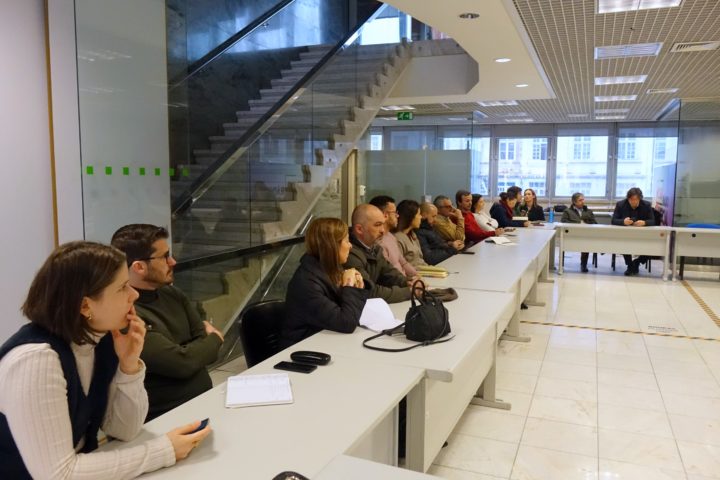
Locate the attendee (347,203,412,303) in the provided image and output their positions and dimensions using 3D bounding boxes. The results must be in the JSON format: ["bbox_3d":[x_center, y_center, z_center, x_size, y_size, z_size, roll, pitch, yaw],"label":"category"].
[{"bbox_3d":[0.025,0.425,3.499,0.800,1.280,0.550,3,7,22],"label":"attendee"}]

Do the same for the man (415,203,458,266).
[{"bbox_3d":[0.696,0.275,5.249,0.800,1.220,0.540,2,6,17],"label":"man"}]

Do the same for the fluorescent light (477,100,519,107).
[{"bbox_3d":[2.358,-2.344,9.890,0.600,0.070,0.600,3,7,22],"label":"fluorescent light"}]

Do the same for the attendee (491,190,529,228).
[{"bbox_3d":[2.089,-0.071,8.487,0.780,1.250,0.520,3,7,22],"label":"attendee"}]

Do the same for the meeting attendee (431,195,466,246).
[{"bbox_3d":[0.946,0.187,5.865,0.800,1.270,0.540,2,6,17],"label":"meeting attendee"}]

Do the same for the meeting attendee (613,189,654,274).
[{"bbox_3d":[4.314,-0.160,9.183,0.640,1.330,0.850,3,7,22],"label":"meeting attendee"}]

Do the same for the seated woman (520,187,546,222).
[{"bbox_3d":[2.964,-0.238,10.123,0.480,1.270,0.740,4,7,30],"label":"seated woman"}]

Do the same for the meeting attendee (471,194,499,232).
[{"bbox_3d":[1.650,0.012,7.788,0.740,1.250,0.500,1,6,10],"label":"meeting attendee"}]

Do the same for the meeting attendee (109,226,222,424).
[{"bbox_3d":[-0.643,0.578,2.138,0.820,1.250,0.560,2,6,18],"label":"meeting attendee"}]

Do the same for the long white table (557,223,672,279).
[{"bbox_3d":[3.909,0.157,9.023,1.600,0.730,0.730,3,7,22],"label":"long white table"}]

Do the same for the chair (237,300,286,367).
[{"bbox_3d":[-0.229,0.721,2.819,0.540,0.830,0.500,4,7,32],"label":"chair"}]

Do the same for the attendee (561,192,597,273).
[{"bbox_3d":[3.558,-0.148,9.381,0.540,1.240,0.780,3,6,20],"label":"attendee"}]

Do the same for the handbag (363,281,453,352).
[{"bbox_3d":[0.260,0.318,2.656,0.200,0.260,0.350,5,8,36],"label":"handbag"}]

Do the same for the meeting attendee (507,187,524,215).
[{"bbox_3d":[2.528,-0.230,9.791,0.740,1.320,0.500,1,6,10],"label":"meeting attendee"}]

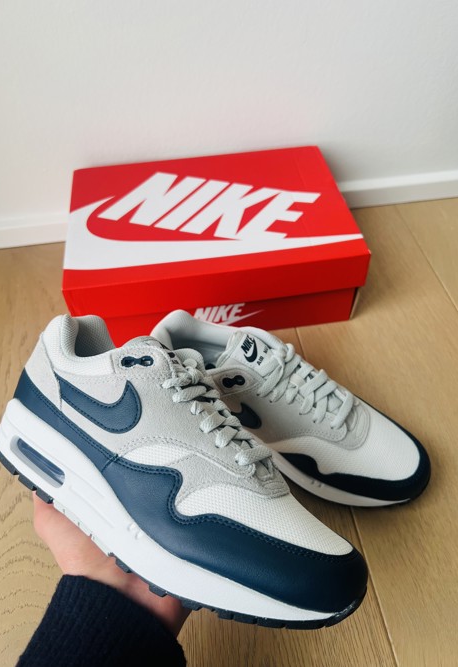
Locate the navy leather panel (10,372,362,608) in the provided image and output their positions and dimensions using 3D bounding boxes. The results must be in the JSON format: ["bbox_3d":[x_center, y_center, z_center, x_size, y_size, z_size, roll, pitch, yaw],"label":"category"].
[{"bbox_3d":[-0.048,0.091,0.335,0.287,0.076,0.057,16,84,26],"label":"navy leather panel"}]

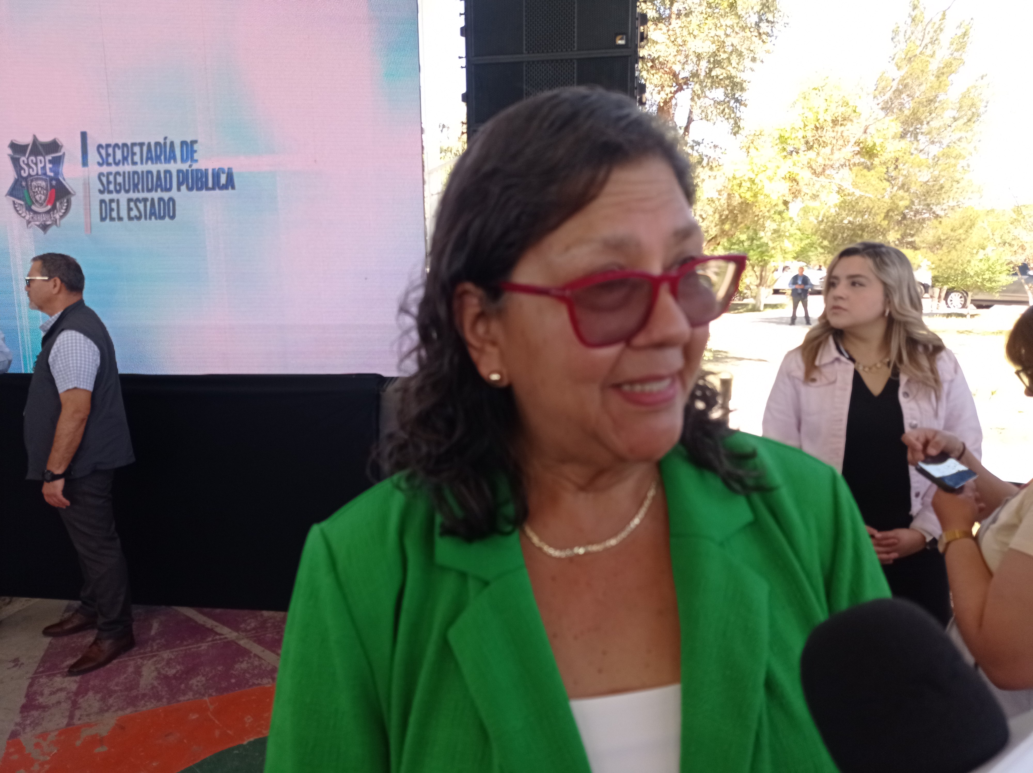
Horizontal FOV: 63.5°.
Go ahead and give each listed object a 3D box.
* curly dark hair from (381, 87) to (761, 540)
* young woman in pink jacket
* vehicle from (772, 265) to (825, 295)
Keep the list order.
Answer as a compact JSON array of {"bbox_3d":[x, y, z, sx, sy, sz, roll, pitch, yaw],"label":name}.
[{"bbox_3d":[0.043,-0.062,0.612,0.265,0.310,0.245,-5,8,-34],"label":"curly dark hair"},{"bbox_3d":[0.895,0.442,2.168,0.530,1.620,0.360,2,7,19],"label":"young woman in pink jacket"},{"bbox_3d":[13.157,-4.916,38.500,4.500,1.550,1.820,1,7,16],"label":"vehicle"}]

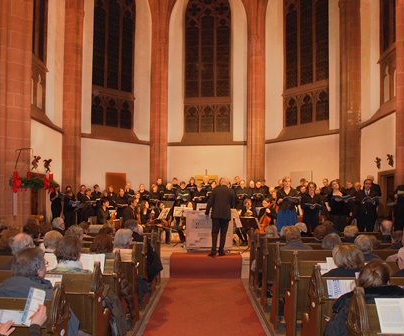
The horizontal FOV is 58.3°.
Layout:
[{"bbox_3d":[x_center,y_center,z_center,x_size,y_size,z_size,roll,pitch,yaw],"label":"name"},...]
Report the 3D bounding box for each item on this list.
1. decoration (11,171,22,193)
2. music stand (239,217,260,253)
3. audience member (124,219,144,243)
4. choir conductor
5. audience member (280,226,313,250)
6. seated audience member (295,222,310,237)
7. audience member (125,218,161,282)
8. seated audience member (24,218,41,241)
[{"bbox_3d":[-4.304,0.325,8.408,0.280,0.500,0.260,0,-6,0],"label":"decoration"},{"bbox_3d":[1.138,1.574,8.588,0.480,0.800,0.450,0,-6,5],"label":"music stand"},{"bbox_3d":[-1.086,1.500,5.632,0.500,1.420,0.720,0,-6,0],"label":"audience member"},{"bbox_3d":[0.400,1.069,8.055,0.620,1.720,0.450,0,-6,-5],"label":"choir conductor"},{"bbox_3d":[1.233,1.459,4.872,0.500,1.350,0.720,0,-6,0],"label":"audience member"},{"bbox_3d":[1.761,1.641,6.522,0.500,1.310,0.720,0,-6,0],"label":"seated audience member"},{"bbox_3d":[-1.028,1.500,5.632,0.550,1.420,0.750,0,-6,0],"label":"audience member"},{"bbox_3d":[-2.992,1.629,6.494,0.500,1.330,0.720,0,-6,0],"label":"seated audience member"}]

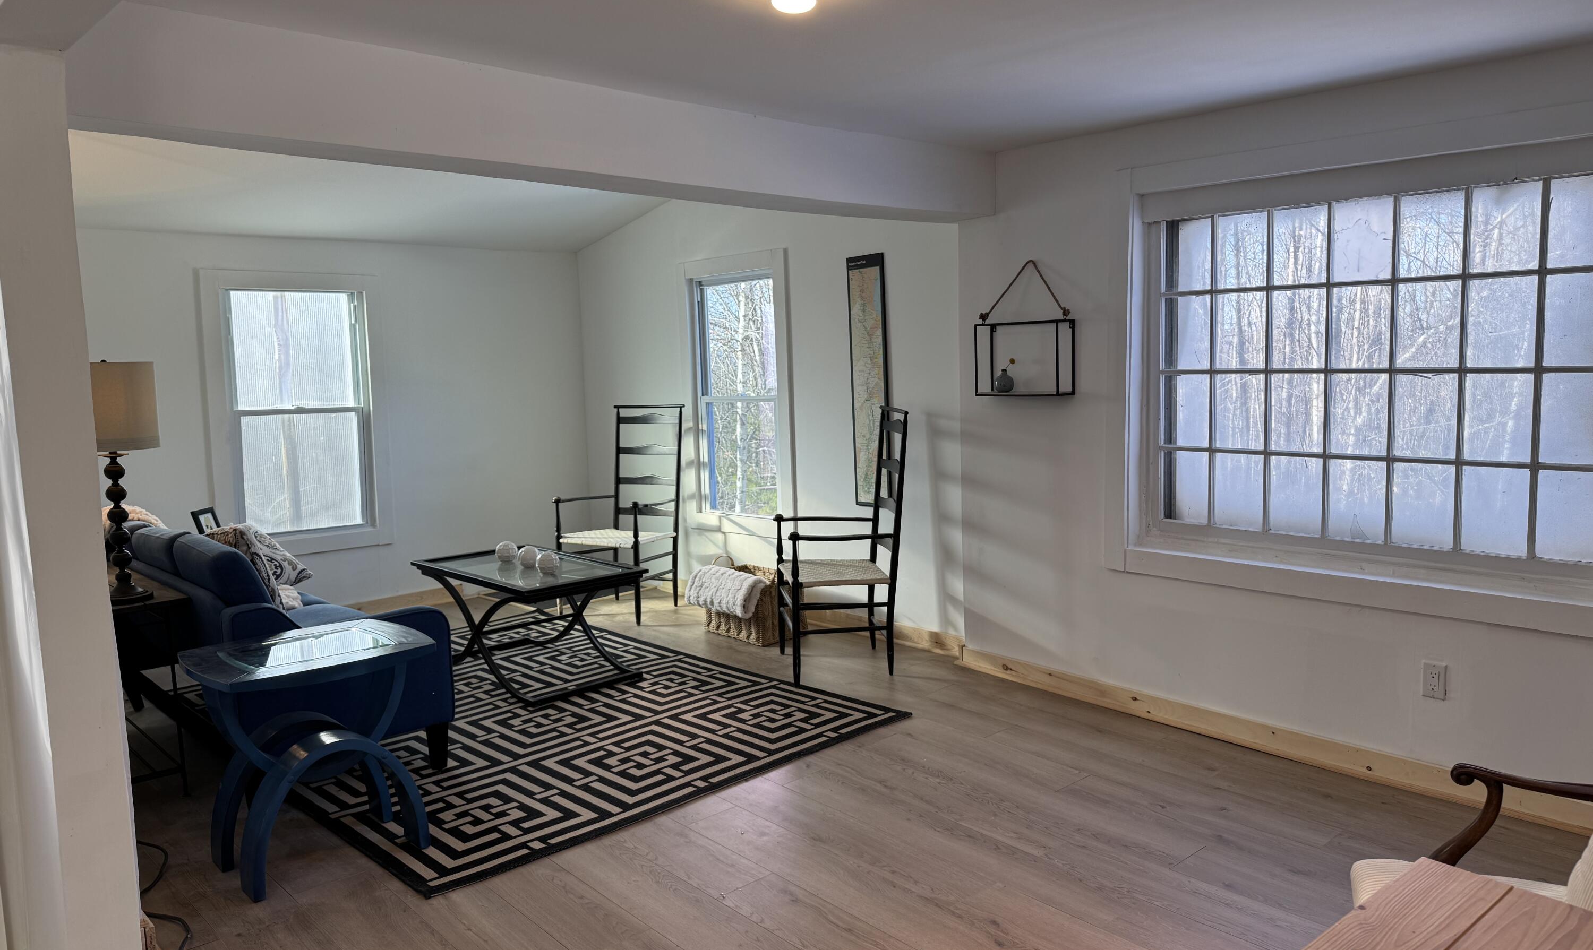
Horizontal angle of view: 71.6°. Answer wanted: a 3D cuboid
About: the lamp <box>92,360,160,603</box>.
[{"bbox_3d":[-2.259,0.020,3.658,0.310,0.770,0.310,-6,8,-41],"label":"lamp"}]

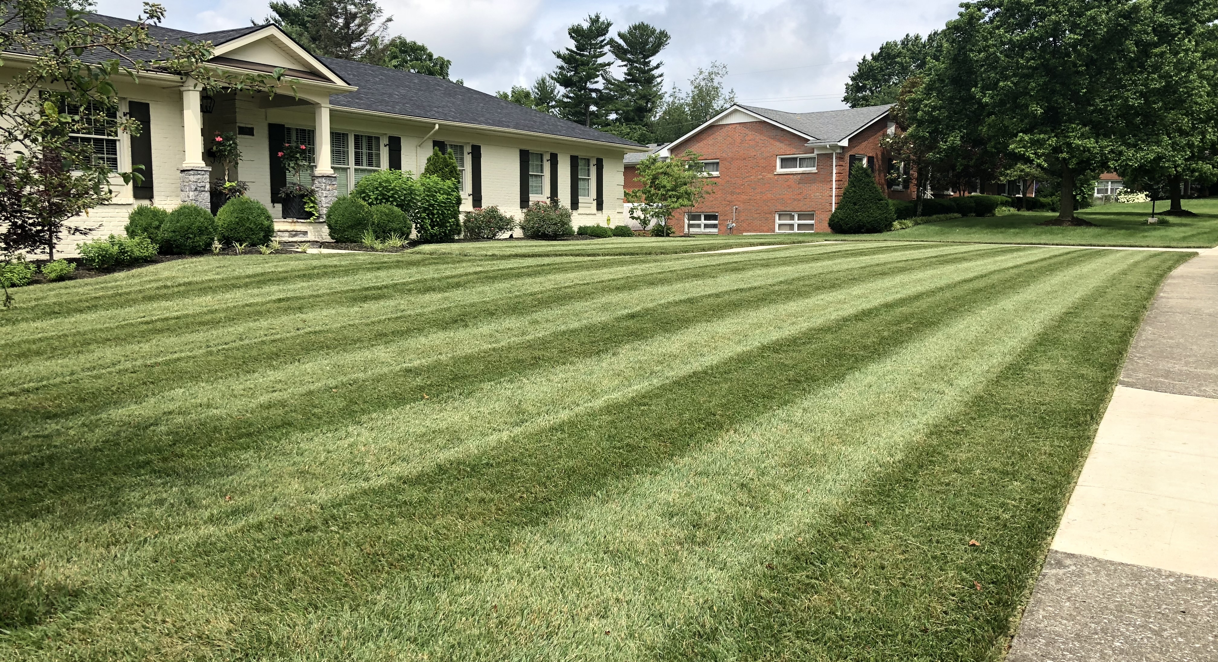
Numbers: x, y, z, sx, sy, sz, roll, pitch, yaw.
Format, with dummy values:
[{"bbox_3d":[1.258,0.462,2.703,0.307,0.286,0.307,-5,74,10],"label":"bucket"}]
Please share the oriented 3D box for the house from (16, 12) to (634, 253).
[{"bbox_3d":[-7.573,-4.379,23.070,11.200,4.950,21.750,4,7,35],"label":"house"}]

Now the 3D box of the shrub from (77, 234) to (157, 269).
[{"bbox_3d":[-7.082,-1.151,14.223,0.900,0.483,1.150,4,7,35],"label":"shrub"}]

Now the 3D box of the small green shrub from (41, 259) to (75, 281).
[{"bbox_3d":[-6.194,-0.678,11.091,0.360,0.260,0.360,0,6,0],"label":"small green shrub"}]

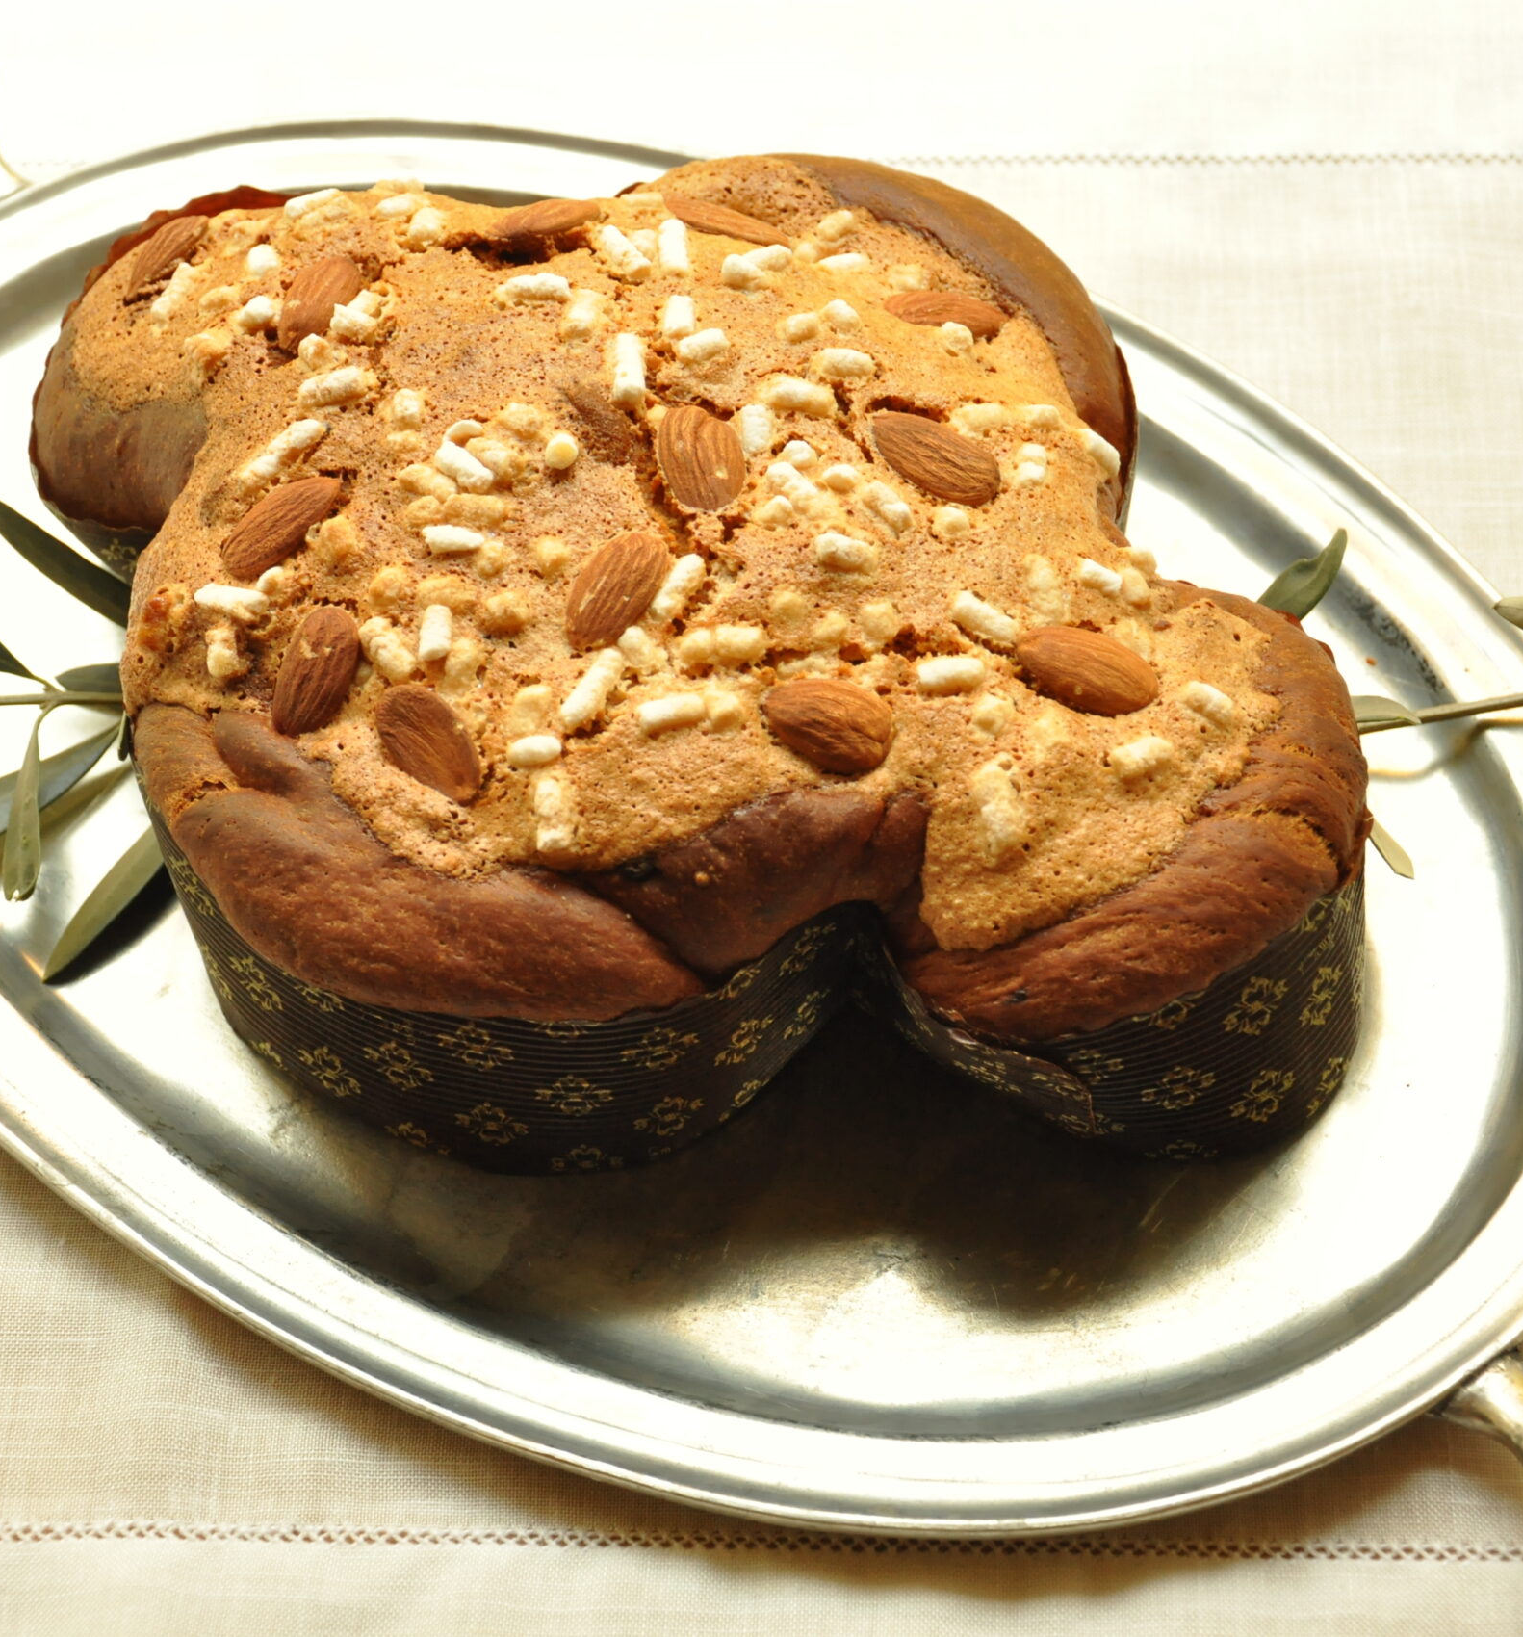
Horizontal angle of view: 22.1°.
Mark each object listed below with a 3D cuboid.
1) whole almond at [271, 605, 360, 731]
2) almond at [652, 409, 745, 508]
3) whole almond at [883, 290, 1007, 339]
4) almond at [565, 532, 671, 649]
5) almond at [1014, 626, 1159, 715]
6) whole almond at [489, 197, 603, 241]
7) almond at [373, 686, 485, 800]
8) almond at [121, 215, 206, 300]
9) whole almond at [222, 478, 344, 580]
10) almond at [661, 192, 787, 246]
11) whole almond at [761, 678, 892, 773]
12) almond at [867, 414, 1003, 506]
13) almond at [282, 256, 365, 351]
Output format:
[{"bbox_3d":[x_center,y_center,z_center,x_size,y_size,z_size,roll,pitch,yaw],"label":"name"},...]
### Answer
[{"bbox_3d":[-0.071,-0.024,0.624,0.014,0.008,0.025,6,58,21],"label":"whole almond"},{"bbox_3d":[-0.010,-0.061,0.663,0.014,0.009,0.021,-11,61,-4],"label":"almond"},{"bbox_3d":[0.032,-0.089,0.689,0.024,0.009,0.012,9,45,2],"label":"whole almond"},{"bbox_3d":[-0.024,-0.037,0.646,0.014,0.009,0.024,17,60,17],"label":"almond"},{"bbox_3d":[0.053,-0.024,0.643,0.026,0.009,0.014,26,56,15],"label":"almond"},{"bbox_3d":[-0.038,-0.105,0.682,0.014,0.007,0.025,15,27,38],"label":"whole almond"},{"bbox_3d":[-0.054,-0.012,0.639,0.013,0.009,0.025,-32,64,-9],"label":"almond"},{"bbox_3d":[-0.105,-0.099,0.686,0.014,0.008,0.025,-10,34,29],"label":"almond"},{"bbox_3d":[-0.079,-0.048,0.639,0.024,0.008,0.014,-43,51,-18],"label":"whole almond"},{"bbox_3d":[-0.006,-0.105,0.680,0.026,0.007,0.013,25,32,30],"label":"almond"},{"bbox_3d":[0.011,-0.015,0.610,0.023,0.009,0.014,29,66,22],"label":"whole almond"},{"bbox_3d":[0.028,-0.059,0.636,0.025,0.009,0.014,35,54,23],"label":"almond"},{"bbox_3d":[-0.079,-0.092,0.696,0.013,0.009,0.024,9,53,16],"label":"almond"}]

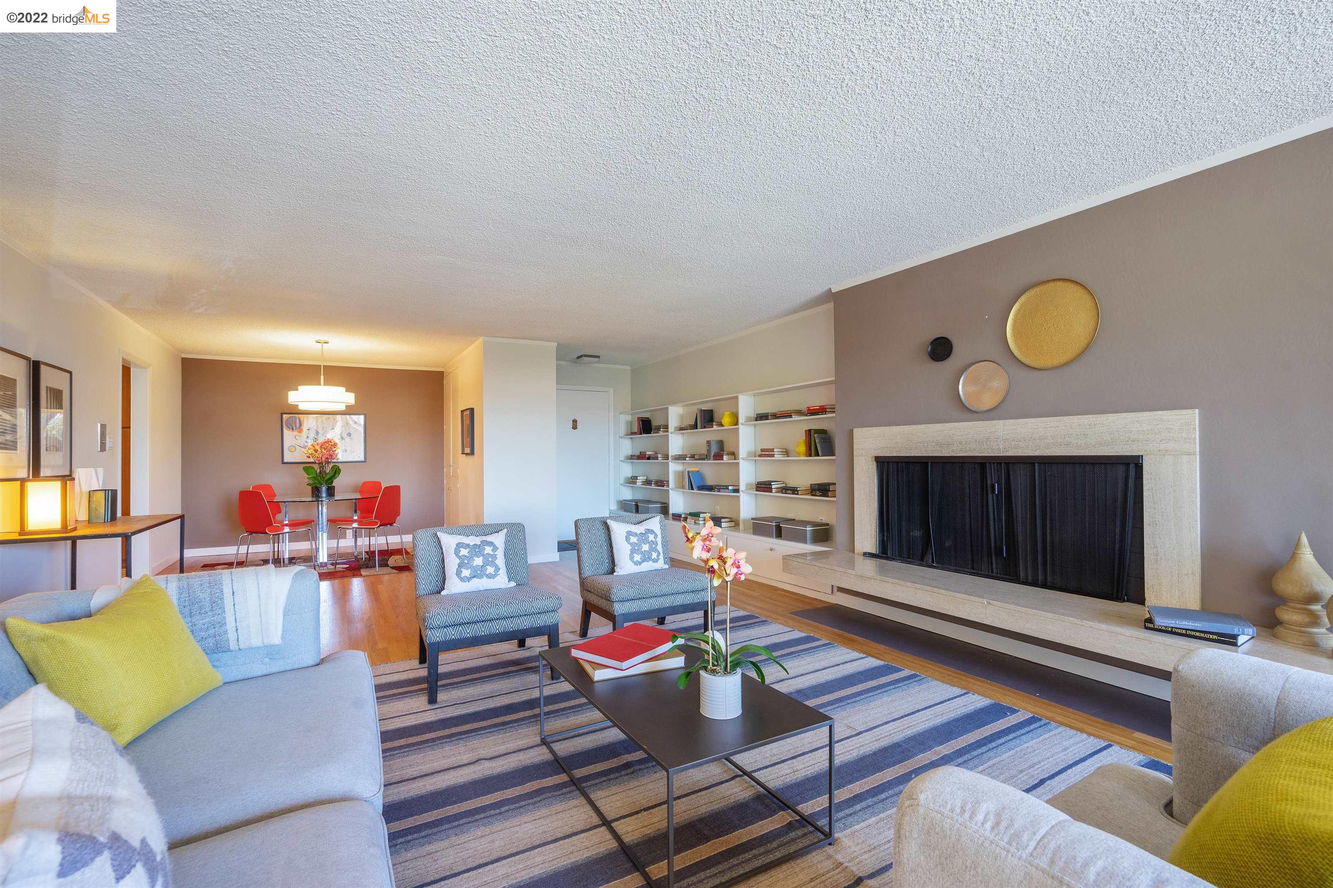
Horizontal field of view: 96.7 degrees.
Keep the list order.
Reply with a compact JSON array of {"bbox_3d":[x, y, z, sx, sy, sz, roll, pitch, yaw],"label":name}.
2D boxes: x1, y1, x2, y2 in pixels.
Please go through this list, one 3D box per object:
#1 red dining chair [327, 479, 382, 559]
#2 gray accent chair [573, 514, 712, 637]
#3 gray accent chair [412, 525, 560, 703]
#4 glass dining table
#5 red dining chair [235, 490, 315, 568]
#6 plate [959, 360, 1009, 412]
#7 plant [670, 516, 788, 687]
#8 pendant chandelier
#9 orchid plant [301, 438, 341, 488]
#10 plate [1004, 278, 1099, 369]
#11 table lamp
[{"bbox_3d":[-3.631,0.903,7.023,0.520,0.870,0.540,-1,-1,26],"label":"red dining chair"},{"bbox_3d":[-0.153,0.854,3.712,0.650,0.745,0.720,0,-1,-28],"label":"gray accent chair"},{"bbox_3d":[-0.994,0.855,3.219,0.645,0.745,0.720,0,-1,-29],"label":"gray accent chair"},{"bbox_3d":[-3.703,0.954,6.418,1.140,0.745,1.140,0,-1,-30],"label":"glass dining table"},{"bbox_3d":[-3.979,0.893,6.045,0.520,0.860,0.540,-1,-1,27],"label":"red dining chair"},{"bbox_3d":[1.875,-0.336,3.497,0.030,0.305,0.305,0,-1,-30],"label":"plate"},{"bbox_3d":[0.196,0.478,1.800,0.340,0.520,0.270,-1,-1,6],"label":"plant"},{"bbox_3d":[-3.732,-0.743,6.425,0.610,0.740,0.610,0,-1,-30],"label":"pendant chandelier"},{"bbox_3d":[-3.725,0.200,6.415,0.360,0.530,0.340,0,-1,-30],"label":"orchid plant"},{"bbox_3d":[2.061,-0.636,3.162,0.035,0.470,0.470,0,-1,-30],"label":"plate"},{"bbox_3d":[-3.486,0.352,3.350,0.195,0.300,0.170,0,-1,-32],"label":"table lamp"}]

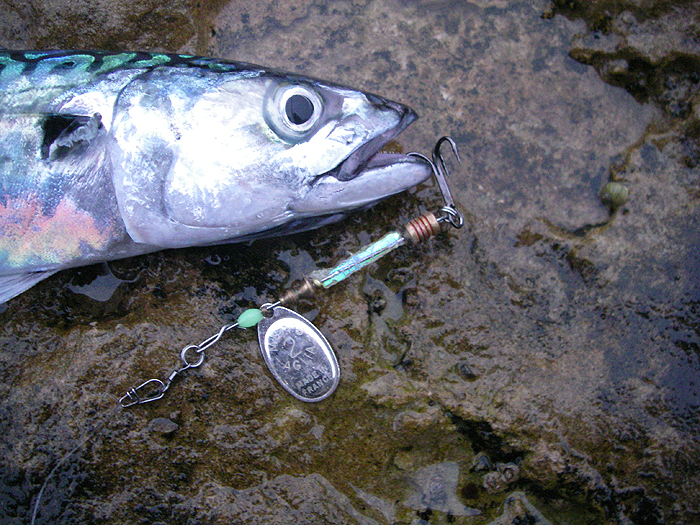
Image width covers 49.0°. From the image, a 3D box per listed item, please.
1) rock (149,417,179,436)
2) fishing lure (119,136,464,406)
[{"bbox_3d":[-0.042,0.037,0.173,0.007,0.003,0.004,0,69,0],"label":"rock"},{"bbox_3d":[-0.008,0.011,0.175,0.097,0.019,0.037,-29,72,-11],"label":"fishing lure"}]

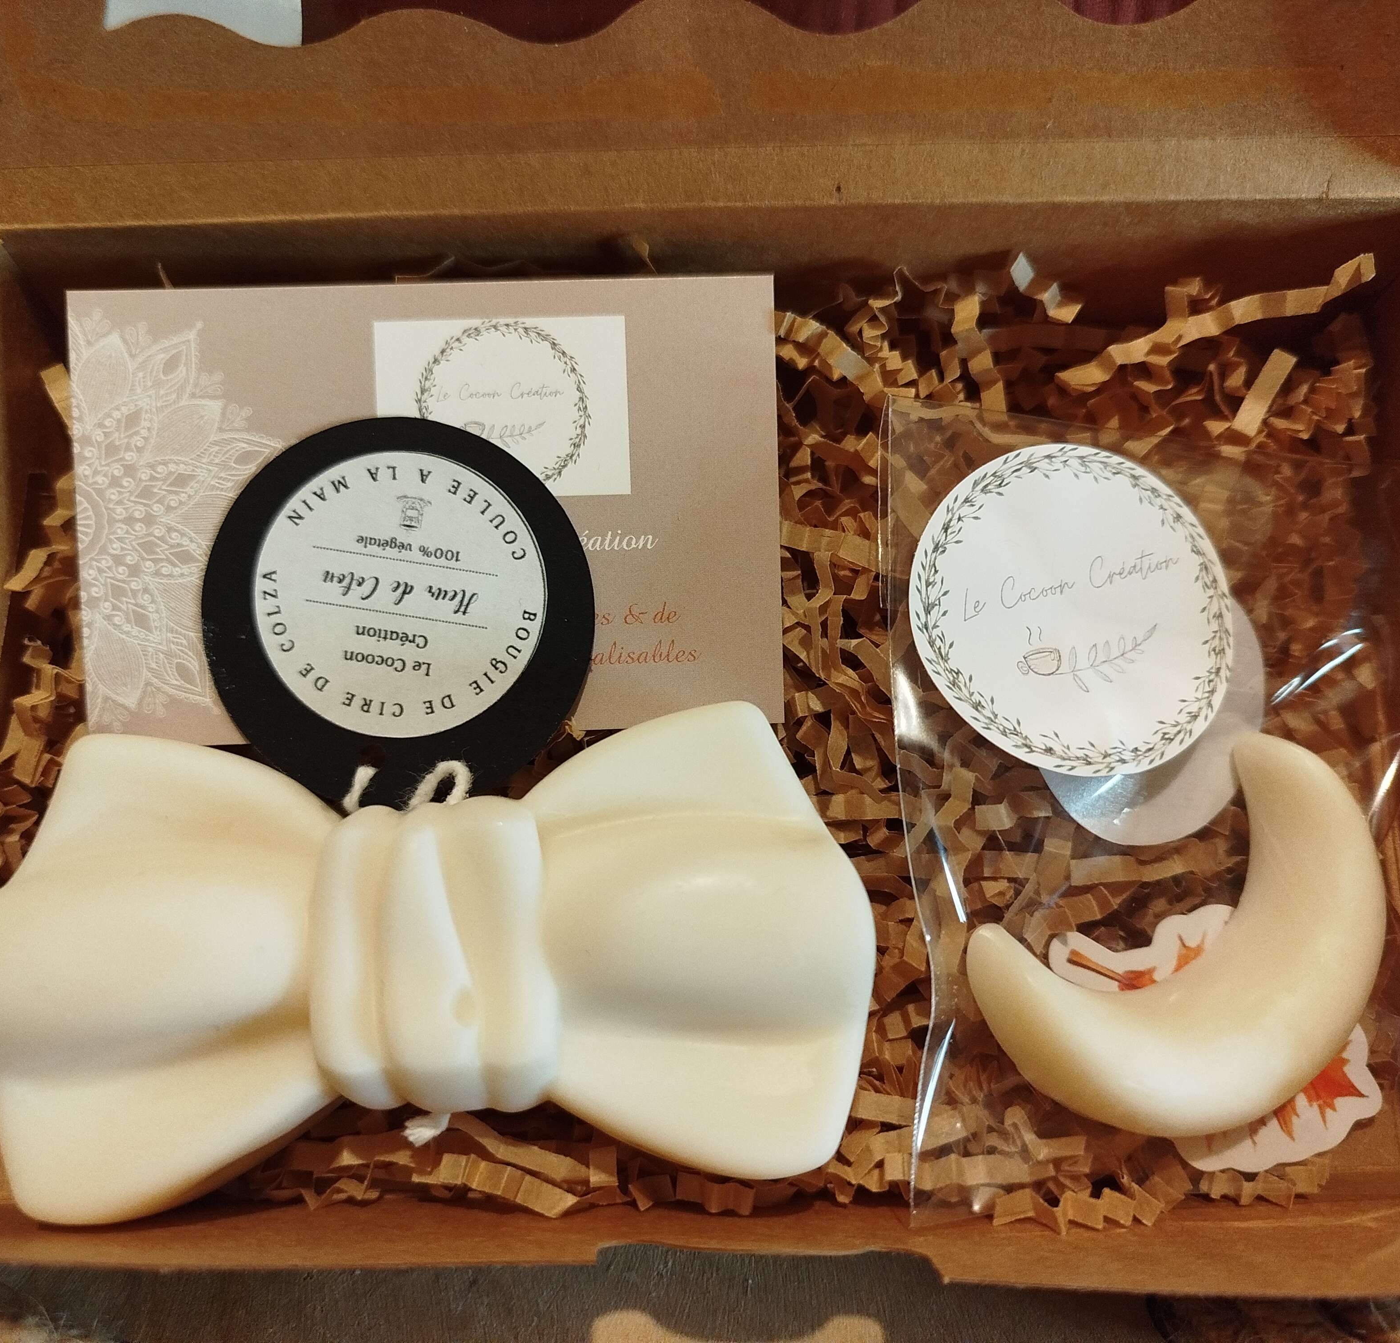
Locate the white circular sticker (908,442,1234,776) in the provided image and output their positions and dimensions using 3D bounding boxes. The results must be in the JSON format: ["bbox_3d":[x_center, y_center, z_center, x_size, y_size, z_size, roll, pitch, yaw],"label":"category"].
[{"bbox_3d":[0.044,-0.007,0.148,0.040,0.001,0.040,-14,80,-8],"label":"white circular sticker"}]

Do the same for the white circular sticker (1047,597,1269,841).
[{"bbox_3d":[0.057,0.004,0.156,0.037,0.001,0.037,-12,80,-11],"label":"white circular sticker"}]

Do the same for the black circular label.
[{"bbox_3d":[-0.036,-0.007,0.148,0.046,0.001,0.046,9,89,2],"label":"black circular label"}]

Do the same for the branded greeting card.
[{"bbox_3d":[-0.033,-0.020,0.151,0.085,0.001,0.055,-2,88,-1],"label":"branded greeting card"}]

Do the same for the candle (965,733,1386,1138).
[{"bbox_3d":[0.058,0.034,0.143,0.048,0.015,0.037,-35,77,-8],"label":"candle"}]

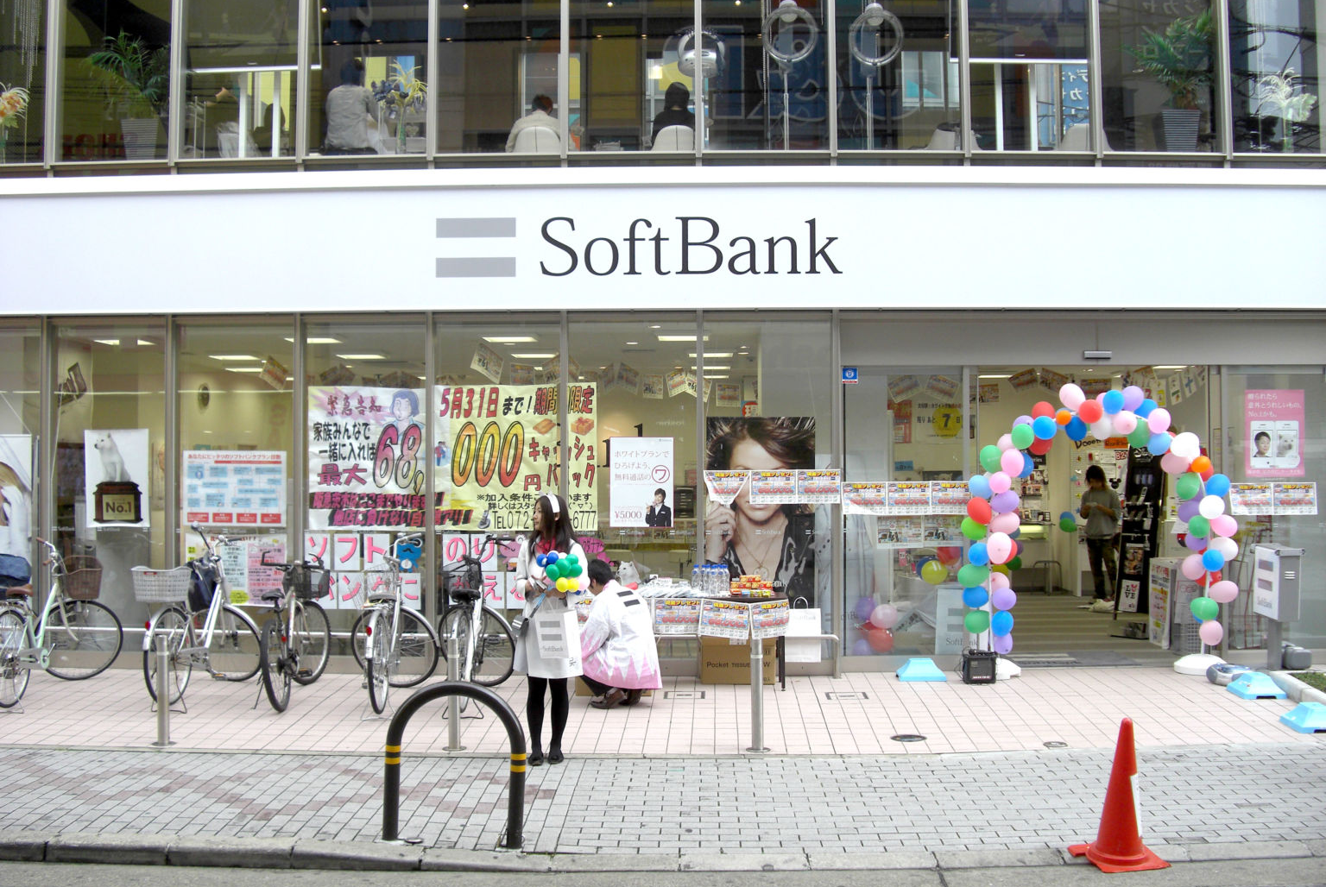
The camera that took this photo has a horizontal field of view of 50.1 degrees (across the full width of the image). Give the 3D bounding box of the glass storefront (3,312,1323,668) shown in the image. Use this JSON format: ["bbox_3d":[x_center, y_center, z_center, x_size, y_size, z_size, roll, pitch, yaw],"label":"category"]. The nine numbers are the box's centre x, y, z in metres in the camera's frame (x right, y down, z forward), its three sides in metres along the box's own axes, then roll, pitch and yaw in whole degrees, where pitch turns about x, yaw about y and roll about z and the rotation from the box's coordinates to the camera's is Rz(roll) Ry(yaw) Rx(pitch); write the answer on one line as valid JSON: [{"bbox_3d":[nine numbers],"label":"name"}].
[{"bbox_3d":[0.004,0.386,11.600,11.000,2.900,0.250,0,-1,1],"label":"glass storefront"}]

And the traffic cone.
[{"bbox_3d":[2.211,1.652,6.830,0.375,0.690,0.390,2,0,-13],"label":"traffic cone"}]

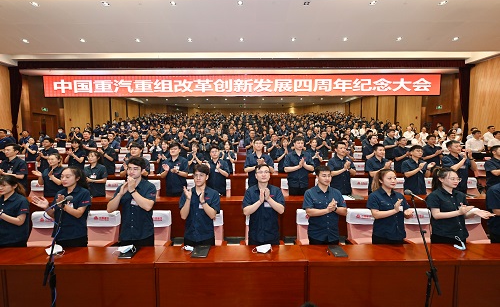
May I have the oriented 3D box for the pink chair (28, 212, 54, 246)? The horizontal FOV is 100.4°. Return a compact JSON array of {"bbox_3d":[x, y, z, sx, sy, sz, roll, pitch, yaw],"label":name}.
[{"bbox_3d":[-3.154,1.354,3.025,0.600,0.920,0.620,0,4,0],"label":"pink chair"}]

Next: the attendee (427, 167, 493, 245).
[{"bbox_3d":[2.374,0.996,2.465,0.520,1.660,0.480,-1,5,-8],"label":"attendee"}]

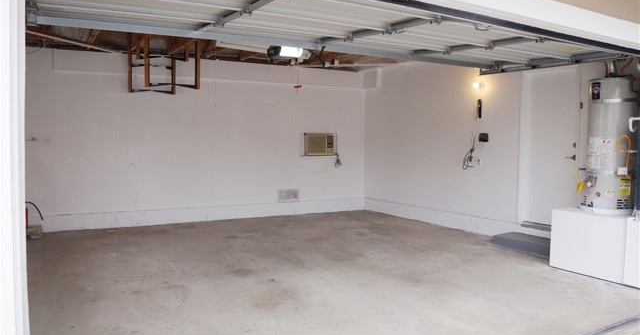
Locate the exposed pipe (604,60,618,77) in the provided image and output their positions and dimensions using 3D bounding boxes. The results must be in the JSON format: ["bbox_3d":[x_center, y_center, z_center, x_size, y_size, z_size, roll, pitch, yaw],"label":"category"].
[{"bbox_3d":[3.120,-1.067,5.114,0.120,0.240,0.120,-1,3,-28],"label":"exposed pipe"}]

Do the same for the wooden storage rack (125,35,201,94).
[{"bbox_3d":[-1.950,-1.325,5.933,0.604,0.760,0.849,-1,3,-28],"label":"wooden storage rack"}]

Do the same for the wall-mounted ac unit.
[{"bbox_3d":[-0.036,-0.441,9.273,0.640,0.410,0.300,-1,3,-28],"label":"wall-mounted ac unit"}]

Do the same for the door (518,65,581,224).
[{"bbox_3d":[2.991,-0.239,6.301,0.080,2.050,0.830,-1,3,-28],"label":"door"}]

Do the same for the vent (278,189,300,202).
[{"bbox_3d":[-0.602,0.544,9.155,0.420,0.225,0.030,-1,3,-28],"label":"vent"}]

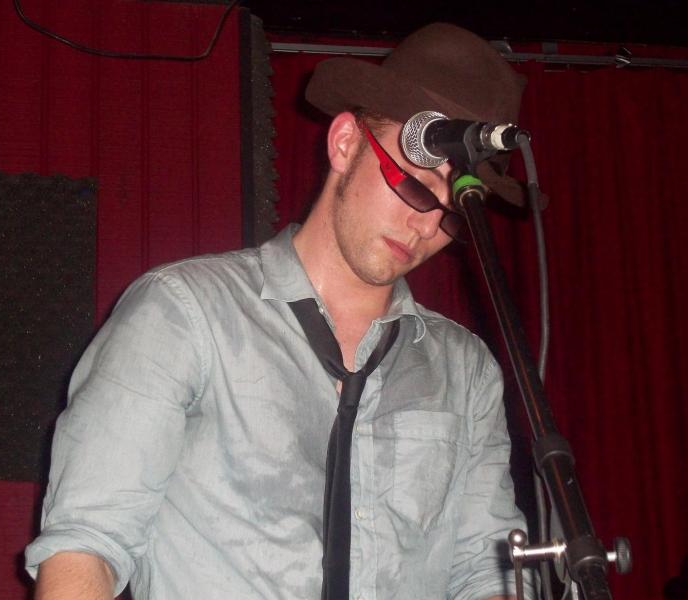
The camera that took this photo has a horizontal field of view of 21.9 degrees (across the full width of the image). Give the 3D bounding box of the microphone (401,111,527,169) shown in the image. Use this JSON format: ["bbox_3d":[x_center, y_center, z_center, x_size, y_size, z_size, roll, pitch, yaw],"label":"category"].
[{"bbox_3d":[0.100,-0.140,1.525,0.051,0.051,0.180,4,2,-21],"label":"microphone"}]

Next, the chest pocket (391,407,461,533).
[{"bbox_3d":[0.087,0.180,1.890,0.100,0.130,0.025,7,-5,-40],"label":"chest pocket"}]

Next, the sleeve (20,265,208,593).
[{"bbox_3d":[-0.233,0.138,1.850,0.140,0.325,0.145,24,-24,-25],"label":"sleeve"}]

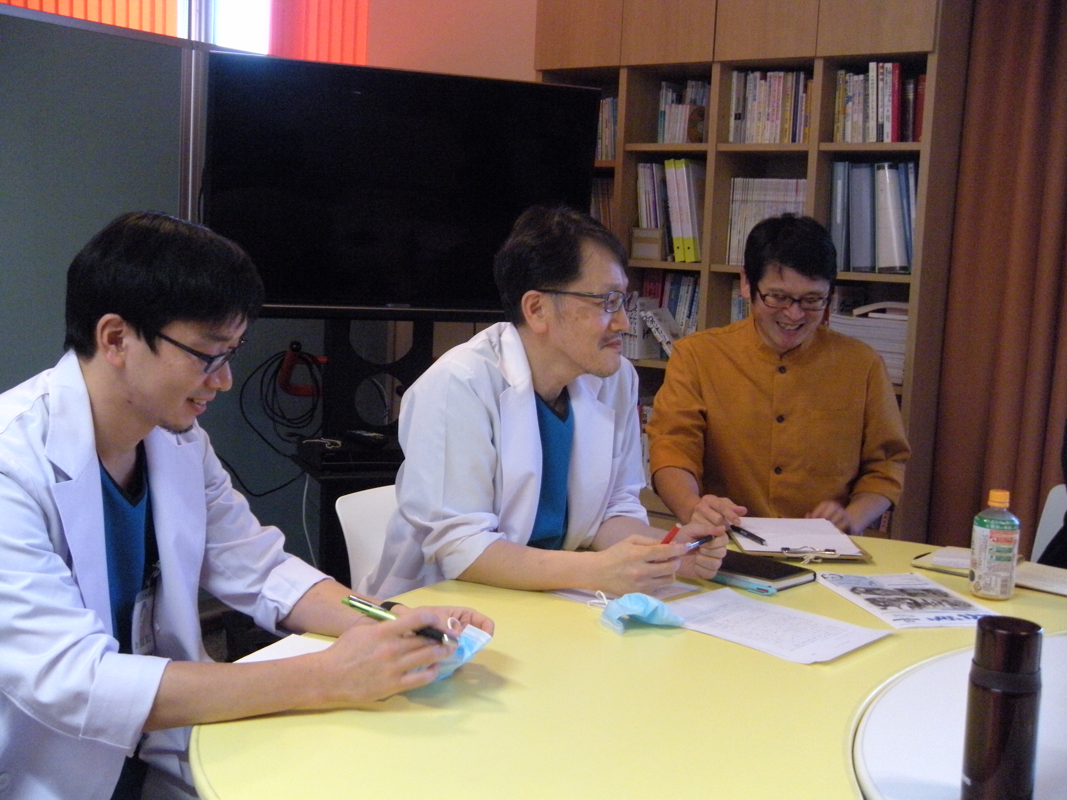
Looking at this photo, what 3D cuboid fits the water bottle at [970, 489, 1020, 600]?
[{"bbox_3d":[0.730,0.228,2.133,0.070,0.164,0.070,3,7,0],"label":"water bottle"}]

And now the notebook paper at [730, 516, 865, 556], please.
[{"bbox_3d":[0.467,0.242,2.461,0.210,0.008,0.295,3,7,0],"label":"notebook paper"}]

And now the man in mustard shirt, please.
[{"bbox_3d":[0.453,0.276,2.724,0.510,1.286,0.640,4,8,4],"label":"man in mustard shirt"}]

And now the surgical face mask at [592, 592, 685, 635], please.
[{"bbox_3d":[0.147,0.293,1.887,0.125,0.038,0.092,3,7,0],"label":"surgical face mask"}]

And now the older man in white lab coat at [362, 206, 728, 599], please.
[{"bbox_3d":[-0.057,0.315,2.278,0.630,1.272,0.520,9,10,41],"label":"older man in white lab coat"}]

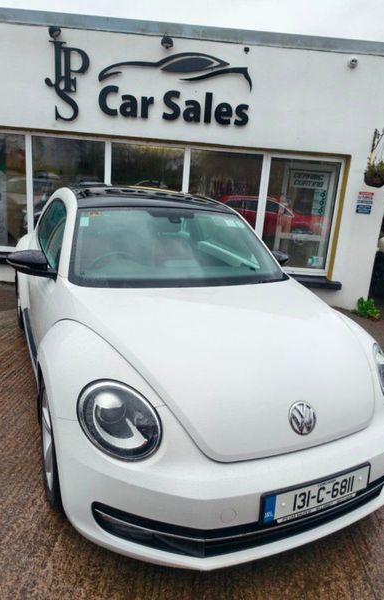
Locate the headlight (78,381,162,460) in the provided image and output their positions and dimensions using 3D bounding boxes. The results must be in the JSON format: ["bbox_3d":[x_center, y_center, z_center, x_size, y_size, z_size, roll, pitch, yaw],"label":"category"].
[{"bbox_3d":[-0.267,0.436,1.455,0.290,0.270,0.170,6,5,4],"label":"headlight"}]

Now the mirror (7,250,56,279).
[{"bbox_3d":[-0.948,-0.210,2.359,0.260,0.160,0.140,-3,17,-25],"label":"mirror"}]

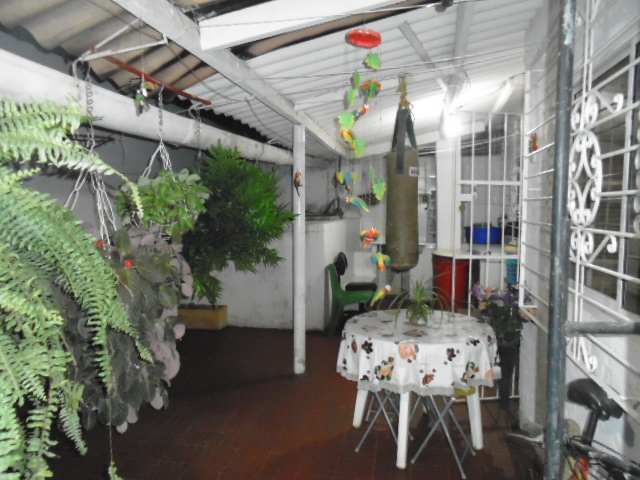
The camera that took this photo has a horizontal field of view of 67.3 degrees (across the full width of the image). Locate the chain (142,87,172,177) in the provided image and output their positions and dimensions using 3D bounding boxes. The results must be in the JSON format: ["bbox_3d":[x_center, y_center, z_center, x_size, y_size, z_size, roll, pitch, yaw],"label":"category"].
[{"bbox_3d":[-0.893,-0.591,2.649,0.180,0.501,0.150,1,4,10],"label":"chain"}]

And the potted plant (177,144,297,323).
[{"bbox_3d":[-0.860,0.026,5.092,1.180,2.120,1.200,1,4,10],"label":"potted plant"}]

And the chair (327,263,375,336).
[{"bbox_3d":[0.364,0.663,5.512,0.540,0.820,0.460,1,4,10],"label":"chair"}]

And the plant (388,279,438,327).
[{"bbox_3d":[0.573,0.384,2.959,0.310,0.260,0.300,1,4,10],"label":"plant"}]

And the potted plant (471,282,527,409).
[{"bbox_3d":[1.273,0.756,3.413,0.390,0.915,0.380,1,4,10],"label":"potted plant"}]

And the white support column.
[{"bbox_3d":[-0.159,0.084,4.113,0.085,2.140,0.090,1,4,10],"label":"white support column"}]

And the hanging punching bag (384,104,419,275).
[{"bbox_3d":[0.673,-0.405,3.890,0.265,1.329,0.265,1,4,10],"label":"hanging punching bag"}]

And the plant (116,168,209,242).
[{"bbox_3d":[-0.868,-0.196,2.673,0.480,0.399,0.450,1,4,10],"label":"plant"}]

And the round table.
[{"bbox_3d":[0.601,0.874,2.989,0.970,0.720,0.970,1,4,10],"label":"round table"}]

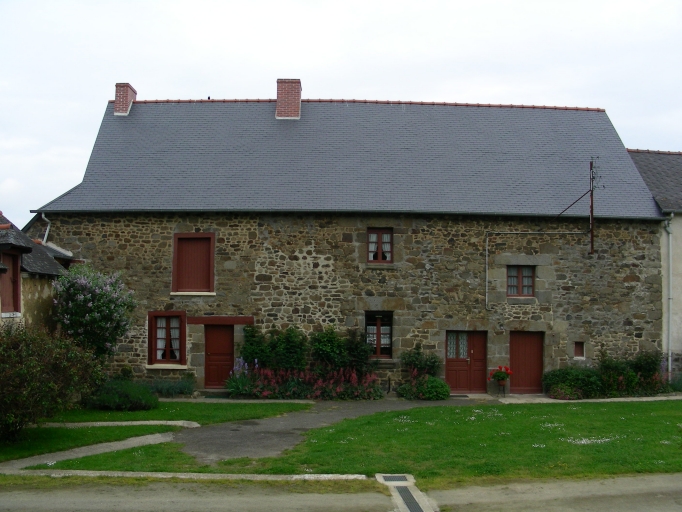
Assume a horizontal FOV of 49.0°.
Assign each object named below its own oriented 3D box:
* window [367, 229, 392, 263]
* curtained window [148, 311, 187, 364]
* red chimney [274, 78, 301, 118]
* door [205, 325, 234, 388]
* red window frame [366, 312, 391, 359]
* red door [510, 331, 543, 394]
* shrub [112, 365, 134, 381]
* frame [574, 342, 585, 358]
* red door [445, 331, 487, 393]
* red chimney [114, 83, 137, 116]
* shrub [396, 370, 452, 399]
[{"bbox_3d":[1.250,-0.326,23.846,0.844,1.099,0.120,1,-3,-1],"label":"window"},{"bbox_3d":[-5.254,2.479,22.762,1.147,1.613,0.180,1,-3,-1],"label":"curtained window"},{"bbox_3d":[-1.817,-5.399,26.417,0.821,1.370,1.100,1,-3,-1],"label":"red chimney"},{"bbox_3d":[-3.702,3.072,22.864,0.912,1.954,0.100,1,-3,-1],"label":"door"},{"bbox_3d":[1.220,2.503,23.729,0.855,1.521,0.130,1,-3,-1],"label":"red window frame"},{"bbox_3d":[5.900,3.380,23.770,1.117,2.000,0.120,1,-3,-1],"label":"red door"},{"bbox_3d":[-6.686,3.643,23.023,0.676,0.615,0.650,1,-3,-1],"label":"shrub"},{"bbox_3d":[7.306,2.898,22.993,0.308,0.488,0.100,1,-3,-1],"label":"frame"},{"bbox_3d":[3.978,3.360,23.736,1.331,1.997,0.120,1,-3,-1],"label":"red door"},{"bbox_3d":[-7.854,-5.562,27.314,0.490,1.180,1.050,1,-3,-1],"label":"red chimney"},{"bbox_3d":[2.443,3.831,22.109,1.582,0.835,1.100,1,-3,-1],"label":"shrub"}]

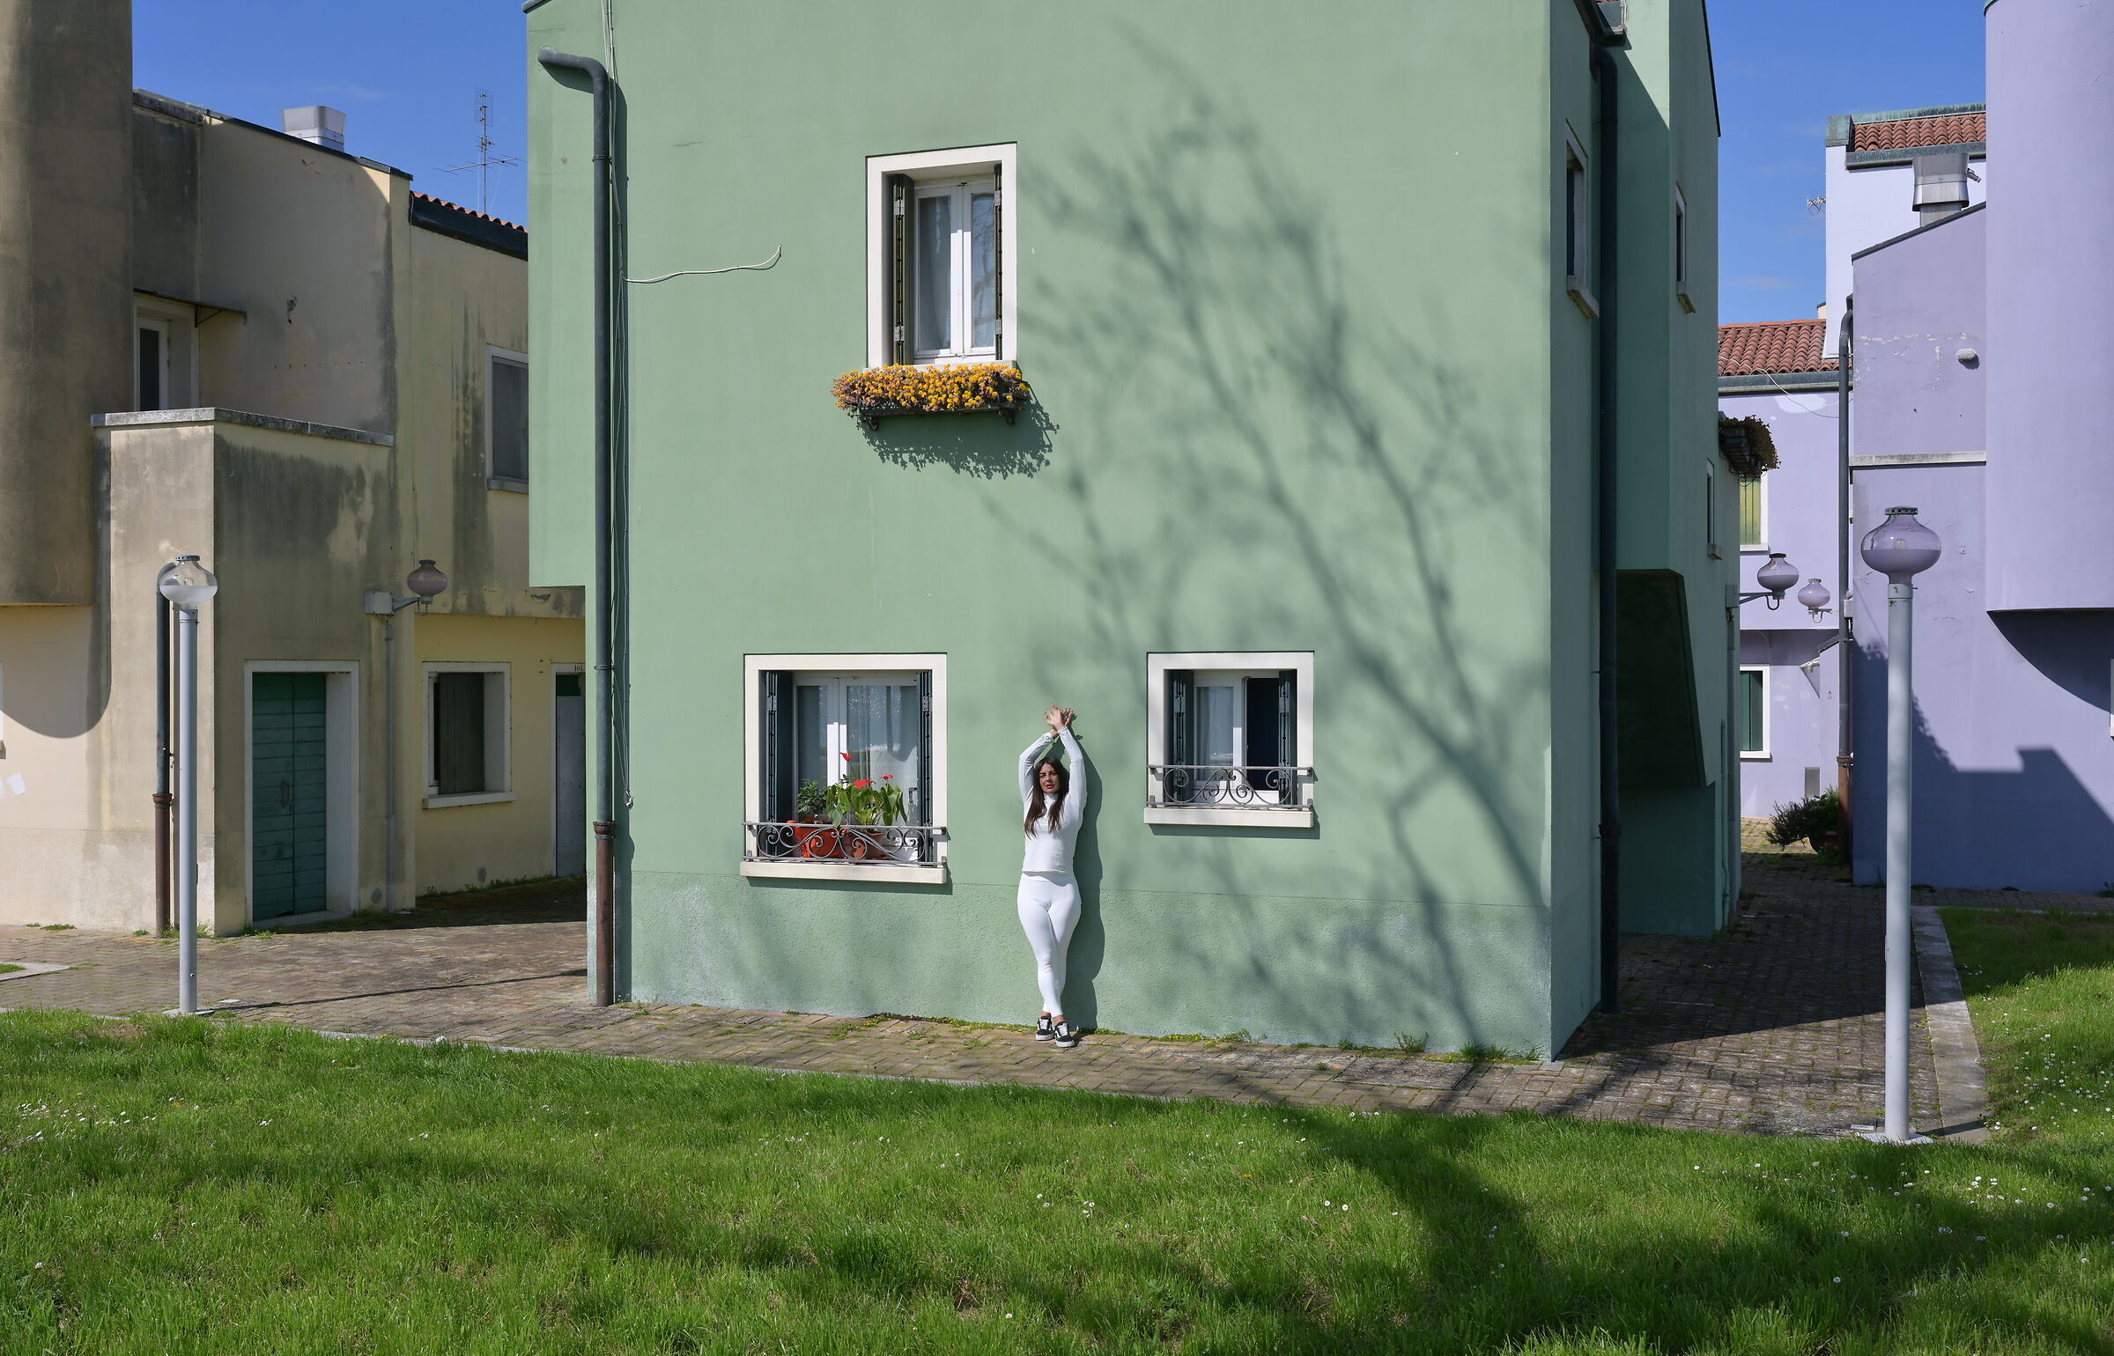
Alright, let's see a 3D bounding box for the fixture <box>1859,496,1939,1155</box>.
[{"bbox_3d":[3.847,0.664,9.401,0.370,2.893,0.370,0,0,21],"label":"fixture"}]

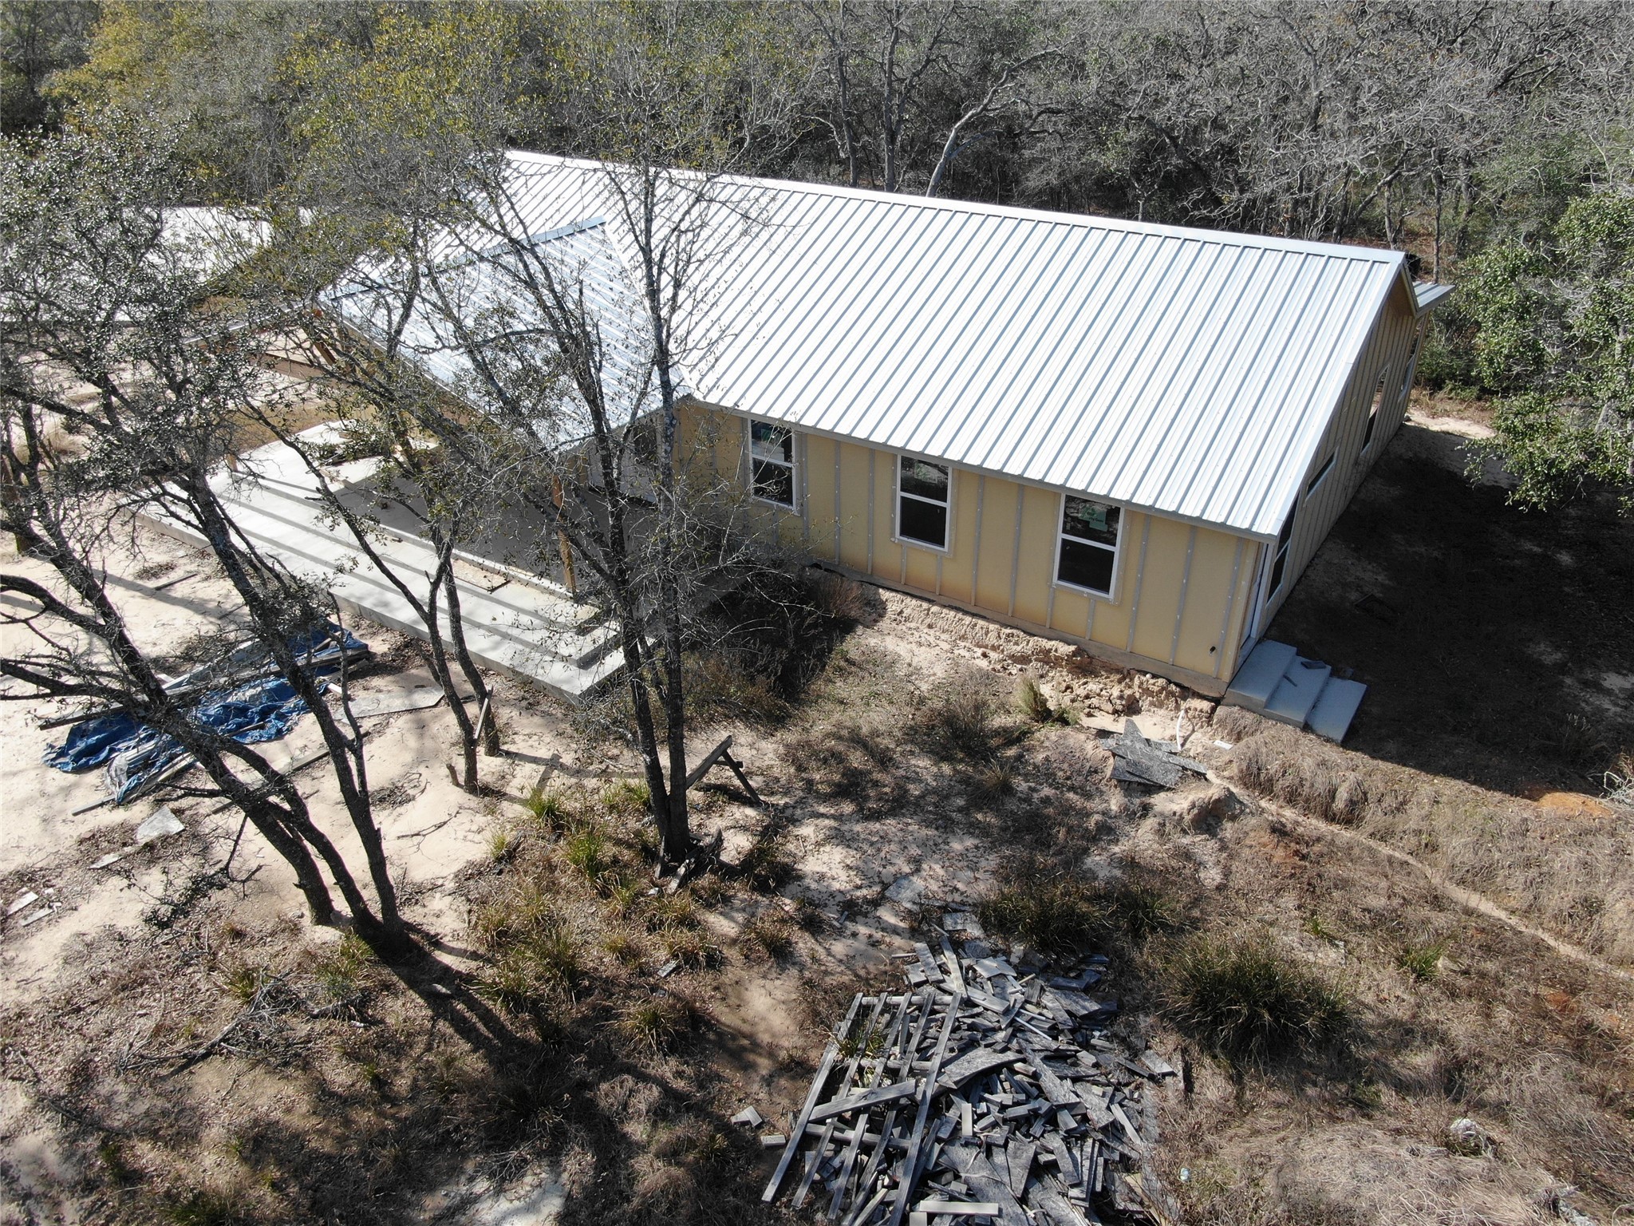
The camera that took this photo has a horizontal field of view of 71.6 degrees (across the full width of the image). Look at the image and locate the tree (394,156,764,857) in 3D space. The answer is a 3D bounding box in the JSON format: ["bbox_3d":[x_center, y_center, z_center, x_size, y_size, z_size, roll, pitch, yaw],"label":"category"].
[{"bbox_3d":[-2.192,-0.392,11.631,3.500,7.400,3.300,-1,30,0],"label":"tree"}]

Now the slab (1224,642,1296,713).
[{"bbox_3d":[6.119,0.833,15.563,0.502,0.170,1.525,19,36,30],"label":"slab"}]

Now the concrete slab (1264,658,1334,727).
[{"bbox_3d":[6.536,1.083,15.386,0.503,0.160,1.530,19,36,30],"label":"concrete slab"}]

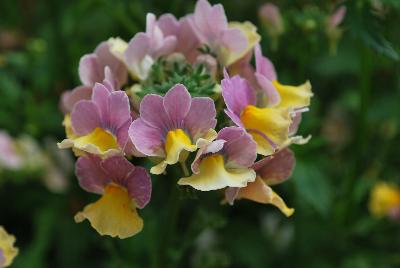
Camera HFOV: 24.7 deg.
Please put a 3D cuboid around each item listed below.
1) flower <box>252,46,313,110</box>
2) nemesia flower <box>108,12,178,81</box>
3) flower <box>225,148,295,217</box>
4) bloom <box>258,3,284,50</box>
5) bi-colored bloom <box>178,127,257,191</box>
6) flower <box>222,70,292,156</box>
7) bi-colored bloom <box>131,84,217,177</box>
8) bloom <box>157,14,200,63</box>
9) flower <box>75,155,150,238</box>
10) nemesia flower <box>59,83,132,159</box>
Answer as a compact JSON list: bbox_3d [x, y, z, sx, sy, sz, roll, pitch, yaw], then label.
[{"bbox_3d":[0.025,-0.017,0.272,0.016,0.017,0.021,-7,24,-3],"label":"flower"},{"bbox_3d":[-0.017,-0.027,0.280,0.019,0.019,0.015,-16,39,-32],"label":"nemesia flower"},{"bbox_3d":[0.017,0.014,0.262,0.017,0.017,0.019,17,21,-12],"label":"flower"},{"bbox_3d":[0.028,-0.042,0.360,0.010,0.018,0.010,0,24,0],"label":"bloom"},{"bbox_3d":[0.005,0.007,0.247,0.021,0.017,0.015,0,19,0],"label":"bi-colored bloom"},{"bbox_3d":[0.016,-0.006,0.254,0.016,0.021,0.021,9,25,31],"label":"flower"},{"bbox_3d":[-0.007,-0.001,0.247,0.023,0.023,0.015,2,12,5],"label":"bi-colored bloom"},{"bbox_3d":[-0.007,-0.029,0.290,0.019,0.019,0.015,0,29,0],"label":"bloom"},{"bbox_3d":[-0.024,0.017,0.250,0.020,0.021,0.015,4,14,9],"label":"flower"},{"bbox_3d":[-0.029,-0.004,0.254,0.019,0.019,0.015,12,17,25],"label":"nemesia flower"}]

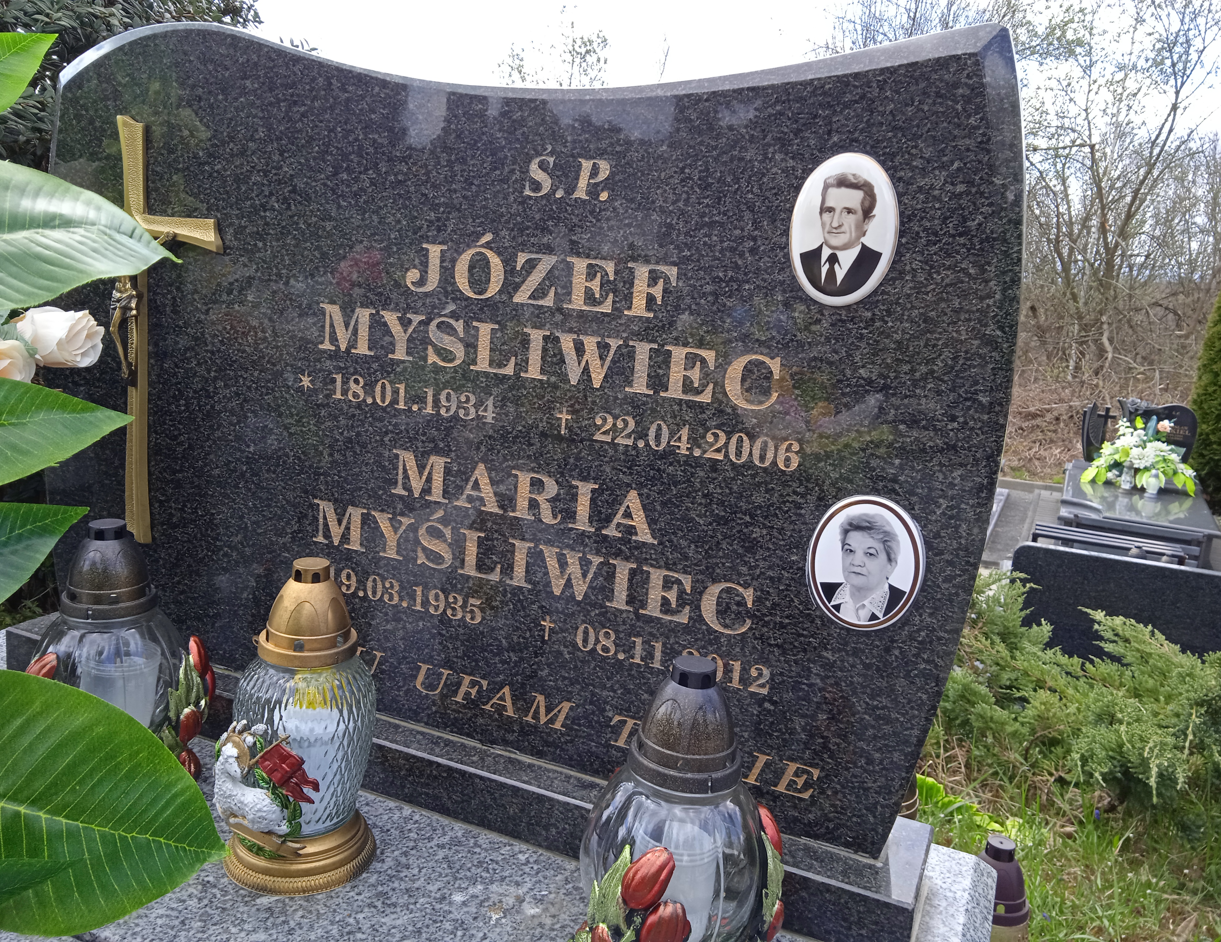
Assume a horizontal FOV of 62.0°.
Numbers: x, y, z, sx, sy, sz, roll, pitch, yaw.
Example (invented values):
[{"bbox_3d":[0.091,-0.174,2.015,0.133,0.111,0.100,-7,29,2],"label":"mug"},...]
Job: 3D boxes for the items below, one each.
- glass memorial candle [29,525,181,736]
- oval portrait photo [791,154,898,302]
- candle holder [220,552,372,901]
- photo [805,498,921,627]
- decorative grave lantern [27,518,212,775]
[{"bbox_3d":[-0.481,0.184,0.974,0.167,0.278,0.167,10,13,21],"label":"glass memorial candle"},{"bbox_3d":[0.192,-0.198,0.836,0.088,0.124,0.010,10,12,21],"label":"oval portrait photo"},{"bbox_3d":[-0.276,0.217,0.906,0.138,0.279,0.150,5,12,-1],"label":"candle holder"},{"bbox_3d":[0.218,0.080,0.870,0.095,0.117,0.010,10,12,21],"label":"photo"},{"bbox_3d":[-0.481,0.184,0.974,0.184,0.278,0.182,10,13,21],"label":"decorative grave lantern"}]

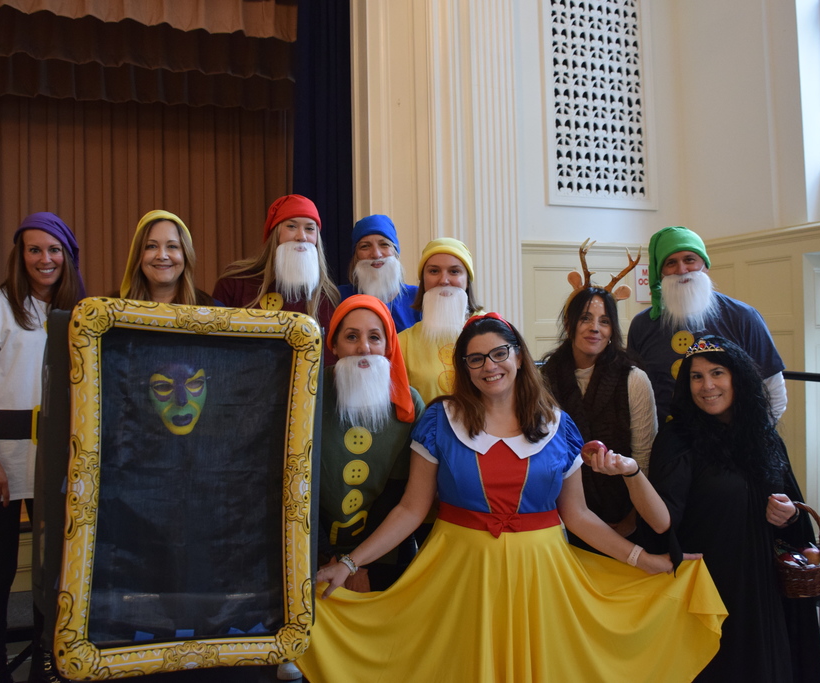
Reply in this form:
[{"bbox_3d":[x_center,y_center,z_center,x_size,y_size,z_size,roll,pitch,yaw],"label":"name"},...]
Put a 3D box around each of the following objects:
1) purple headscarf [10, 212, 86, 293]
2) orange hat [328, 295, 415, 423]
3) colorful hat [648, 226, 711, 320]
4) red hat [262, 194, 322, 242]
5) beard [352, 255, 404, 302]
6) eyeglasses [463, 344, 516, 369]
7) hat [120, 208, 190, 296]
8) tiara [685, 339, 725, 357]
[{"bbox_3d":[-1.244,-0.290,2.650,0.230,0.315,0.240,-3,0,-28],"label":"purple headscarf"},{"bbox_3d":[-0.113,0.053,2.260,0.250,0.370,0.250,1,0,-9],"label":"orange hat"},{"bbox_3d":[0.930,-0.235,2.650,0.210,0.315,0.240,-5,0,19],"label":"colorful hat"},{"bbox_3d":[-0.401,-0.420,2.620,0.200,0.165,0.235,3,-1,-15],"label":"red hat"},{"bbox_3d":[-0.102,-0.195,2.500,0.165,0.165,0.100,-3,-1,-7],"label":"beard"},{"bbox_3d":[0.226,0.039,2.148,0.138,0.047,0.140,-12,0,13],"label":"eyeglasses"},{"bbox_3d":[-0.848,-0.280,2.560,0.222,0.315,0.230,-1,0,-18],"label":"hat"},{"bbox_3d":[0.863,0.018,2.250,0.110,0.047,0.055,-10,-5,18],"label":"tiara"}]

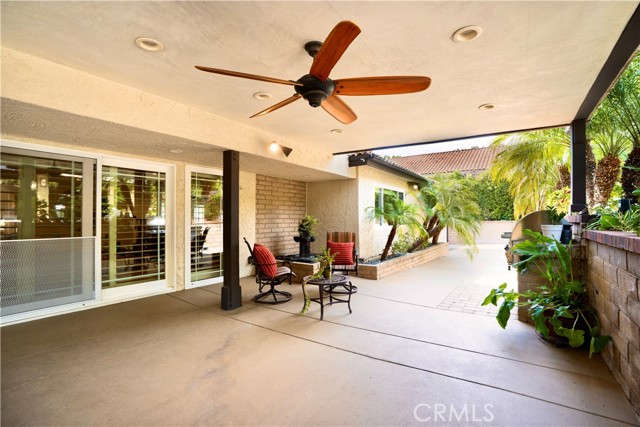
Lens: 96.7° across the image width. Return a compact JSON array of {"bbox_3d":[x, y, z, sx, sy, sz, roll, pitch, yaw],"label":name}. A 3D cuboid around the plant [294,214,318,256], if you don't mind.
[{"bbox_3d":[-0.300,0.490,6.300,0.500,0.930,0.460,0,-1,0],"label":"plant"}]

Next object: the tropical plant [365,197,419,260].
[{"bbox_3d":[1.820,0.340,7.050,1.250,1.660,1.300,-1,-1,35],"label":"tropical plant"}]

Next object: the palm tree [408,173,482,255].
[{"bbox_3d":[4.270,0.020,9.650,2.200,2.600,2.400,-1,-1,35],"label":"palm tree"}]

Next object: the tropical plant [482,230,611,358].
[{"bbox_3d":[2.200,0.660,2.920,1.000,1.100,0.950,-1,-1,36],"label":"tropical plant"}]

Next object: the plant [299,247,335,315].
[{"bbox_3d":[-0.020,0.870,3.700,0.460,0.830,0.360,0,-1,0],"label":"plant"}]

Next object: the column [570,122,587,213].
[{"bbox_3d":[3.660,-0.670,4.040,0.160,1.370,0.160,-1,-1,35],"label":"column"}]

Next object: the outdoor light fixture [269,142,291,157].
[{"bbox_3d":[-0.630,-1.020,4.540,0.200,0.200,0.320,-1,-1,35],"label":"outdoor light fixture"}]

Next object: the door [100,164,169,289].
[{"bbox_3d":[-2.790,0.195,4.340,0.090,1.880,0.940,-1,-1,36],"label":"door"}]

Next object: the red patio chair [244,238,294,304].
[{"bbox_3d":[-0.770,0.840,4.430,0.800,0.940,0.660,0,-1,0],"label":"red patio chair"}]

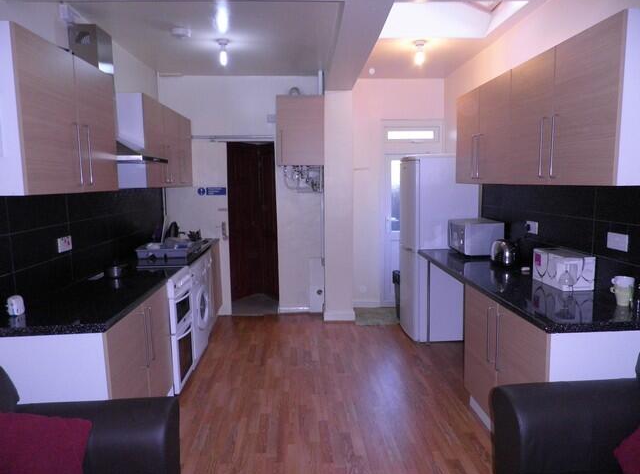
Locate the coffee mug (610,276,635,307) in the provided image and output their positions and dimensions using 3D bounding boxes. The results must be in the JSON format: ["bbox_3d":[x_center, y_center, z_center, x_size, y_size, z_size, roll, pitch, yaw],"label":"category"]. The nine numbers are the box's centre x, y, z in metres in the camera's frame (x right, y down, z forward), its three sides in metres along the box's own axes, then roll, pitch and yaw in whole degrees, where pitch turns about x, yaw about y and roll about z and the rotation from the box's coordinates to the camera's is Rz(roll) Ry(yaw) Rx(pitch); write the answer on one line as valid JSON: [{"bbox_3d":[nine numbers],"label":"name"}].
[{"bbox_3d":[1.556,0.286,2.284,0.105,0.143,0.087,4,9,34],"label":"coffee mug"}]

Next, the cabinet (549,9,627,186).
[{"bbox_3d":[1.429,-0.618,2.143,0.330,0.720,0.500,-1,7,-2],"label":"cabinet"}]

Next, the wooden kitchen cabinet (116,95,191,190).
[{"bbox_3d":[-1.572,-0.833,4.191,0.358,0.722,1.502,-1,7,-2],"label":"wooden kitchen cabinet"}]

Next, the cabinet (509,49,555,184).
[{"bbox_3d":[1.406,-0.679,2.639,0.330,0.720,0.500,-1,7,-2],"label":"cabinet"}]

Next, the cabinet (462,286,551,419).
[{"bbox_3d":[1.315,0.803,2.571,0.580,0.870,1.000,-1,7,-2],"label":"cabinet"}]

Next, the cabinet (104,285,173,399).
[{"bbox_3d":[-1.348,0.822,2.706,0.588,0.820,1.026,-1,7,-2],"label":"cabinet"}]

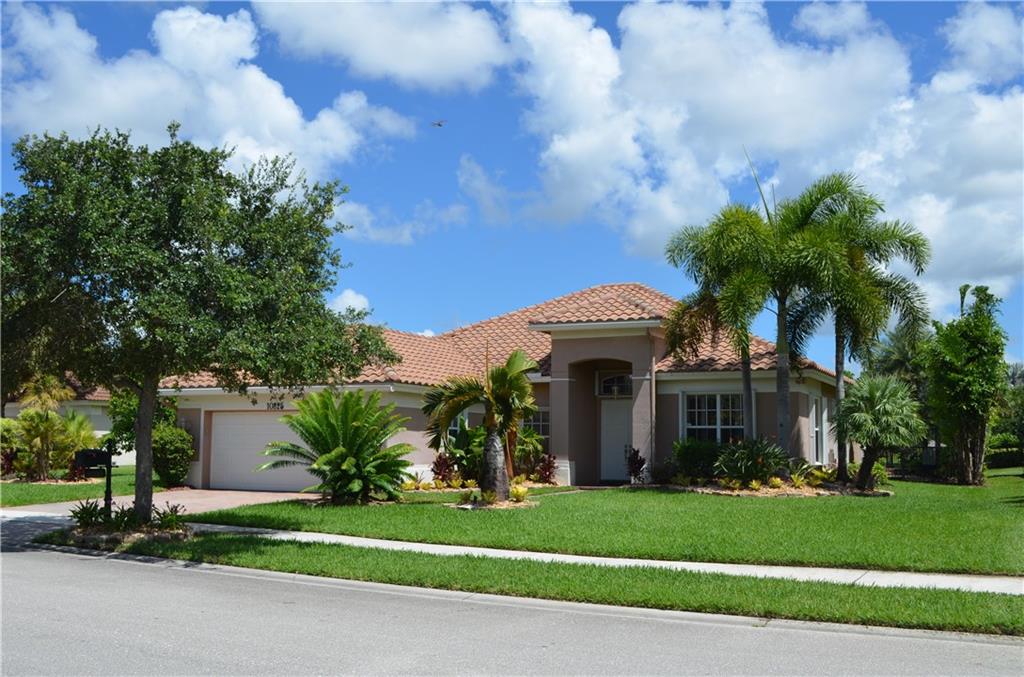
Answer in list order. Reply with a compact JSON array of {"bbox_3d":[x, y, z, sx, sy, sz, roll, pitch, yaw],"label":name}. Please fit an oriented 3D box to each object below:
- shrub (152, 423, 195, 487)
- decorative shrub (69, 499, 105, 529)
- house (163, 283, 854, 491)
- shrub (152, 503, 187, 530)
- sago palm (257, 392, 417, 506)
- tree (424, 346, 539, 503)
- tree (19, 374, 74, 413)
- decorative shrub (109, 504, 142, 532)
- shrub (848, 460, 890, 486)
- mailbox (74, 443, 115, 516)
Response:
[{"bbox_3d":[-9.525,3.261,28.612,1.260,1.809,1.300,1,-5,0],"label":"shrub"},{"bbox_3d":[-6.747,2.756,16.224,0.570,0.470,0.550,3,-6,-22],"label":"decorative shrub"},{"bbox_3d":[1.522,1.340,34.016,17.200,7.000,18.600,-2,-7,26],"label":"house"},{"bbox_3d":[-5.003,2.600,14.917,0.496,0.404,0.500,1,-5,0],"label":"shrub"},{"bbox_3d":[-3.953,2.460,23.330,3.400,2.500,3.200,1,-6,-9],"label":"sago palm"},{"bbox_3d":[-0.638,1.994,23.582,2.600,3.500,2.500,1,-6,-1],"label":"tree"},{"bbox_3d":[-16.108,3.058,35.490,1.900,3.650,1.900,3,-7,-24],"label":"tree"},{"bbox_3d":[-5.977,2.752,15.823,0.540,0.440,0.520,3,-6,-20],"label":"decorative shrub"},{"bbox_3d":[9.136,3.449,26.099,1.074,0.659,0.950,1,-5,0],"label":"shrub"},{"bbox_3d":[-6.944,2.365,17.069,0.250,1.320,0.660,-5,-8,41],"label":"mailbox"}]

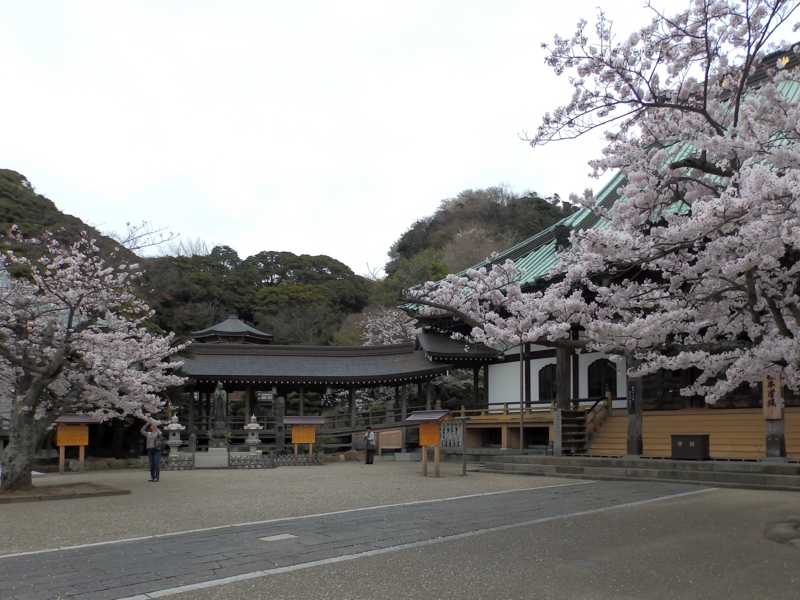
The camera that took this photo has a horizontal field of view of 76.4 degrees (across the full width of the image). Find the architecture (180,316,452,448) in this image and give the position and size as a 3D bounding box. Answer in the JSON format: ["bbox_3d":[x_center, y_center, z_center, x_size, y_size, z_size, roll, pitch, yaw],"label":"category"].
[{"bbox_3d":[-4.188,4.439,25.500,13.000,6.200,5.500,1,-11,-7],"label":"architecture"}]

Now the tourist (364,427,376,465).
[{"bbox_3d":[-1.285,6.305,22.000,0.400,1.600,0.480,10,-15,-42],"label":"tourist"}]

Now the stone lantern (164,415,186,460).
[{"bbox_3d":[-8.736,5.375,19.800,0.820,1.840,0.820,2,-11,-9],"label":"stone lantern"}]

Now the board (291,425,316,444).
[{"bbox_3d":[-4.045,5.678,21.400,0.990,0.760,0.080,2,-11,-9],"label":"board"}]

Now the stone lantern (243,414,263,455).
[{"bbox_3d":[-5.981,5.613,20.800,0.820,1.860,0.820,2,-11,-9],"label":"stone lantern"}]

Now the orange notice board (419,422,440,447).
[{"bbox_3d":[0.952,4.352,16.400,0.970,0.740,0.080,-11,-15,44],"label":"orange notice board"}]

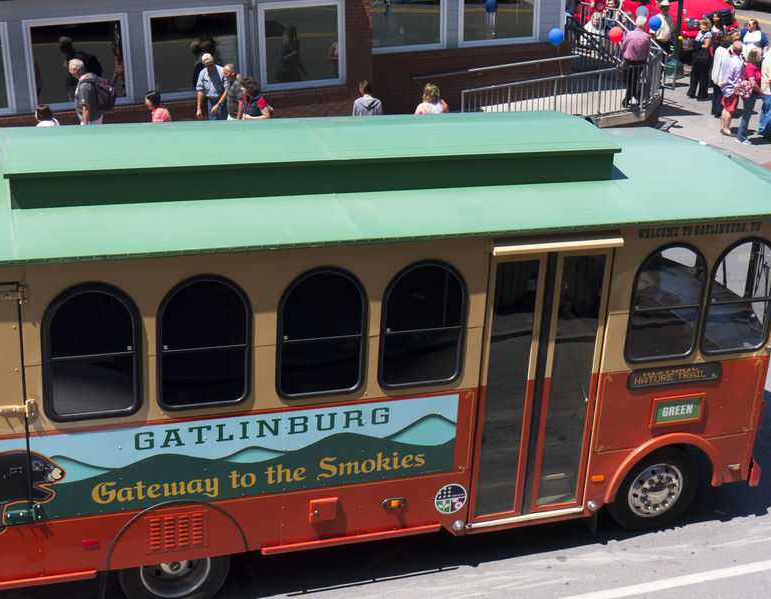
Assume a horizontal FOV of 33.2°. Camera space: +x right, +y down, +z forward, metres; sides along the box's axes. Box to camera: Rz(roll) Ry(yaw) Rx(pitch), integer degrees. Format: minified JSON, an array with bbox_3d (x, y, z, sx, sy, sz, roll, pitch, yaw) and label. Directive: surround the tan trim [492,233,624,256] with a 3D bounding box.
[{"bbox_3d":[1.270,-0.401,9.422,1.070,0.090,0.100,-4,22,-20],"label":"tan trim"}]

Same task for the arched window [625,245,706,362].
[{"bbox_3d":[2.182,0.020,10.005,0.649,0.986,0.060,-4,22,-20],"label":"arched window"}]

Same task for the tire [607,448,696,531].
[{"bbox_3d":[2.241,1.576,10.863,0.830,0.830,0.240,-4,22,-20],"label":"tire"}]

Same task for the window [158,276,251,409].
[{"bbox_3d":[-1.231,0.288,8.786,0.660,0.991,0.060,-4,22,-20],"label":"window"}]

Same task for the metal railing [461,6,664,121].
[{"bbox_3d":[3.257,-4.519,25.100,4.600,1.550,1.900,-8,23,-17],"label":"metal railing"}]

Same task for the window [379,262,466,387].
[{"bbox_3d":[0.277,0.172,9.326,0.669,0.991,0.060,-4,22,-20],"label":"window"}]

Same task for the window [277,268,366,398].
[{"bbox_3d":[-0.441,0.227,9.069,0.667,0.991,0.060,-4,22,-20],"label":"window"}]

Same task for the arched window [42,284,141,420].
[{"bbox_3d":[-1.933,0.342,8.534,0.652,0.991,0.060,-4,22,-20],"label":"arched window"}]

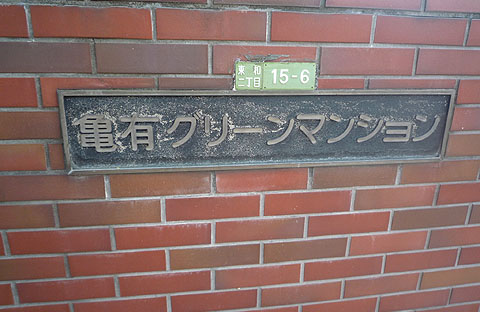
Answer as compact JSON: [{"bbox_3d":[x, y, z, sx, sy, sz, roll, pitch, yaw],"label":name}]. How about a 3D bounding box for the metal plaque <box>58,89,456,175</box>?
[{"bbox_3d":[0.072,-0.064,0.800,0.891,0.178,0.028,-2,17,-8],"label":"metal plaque"}]

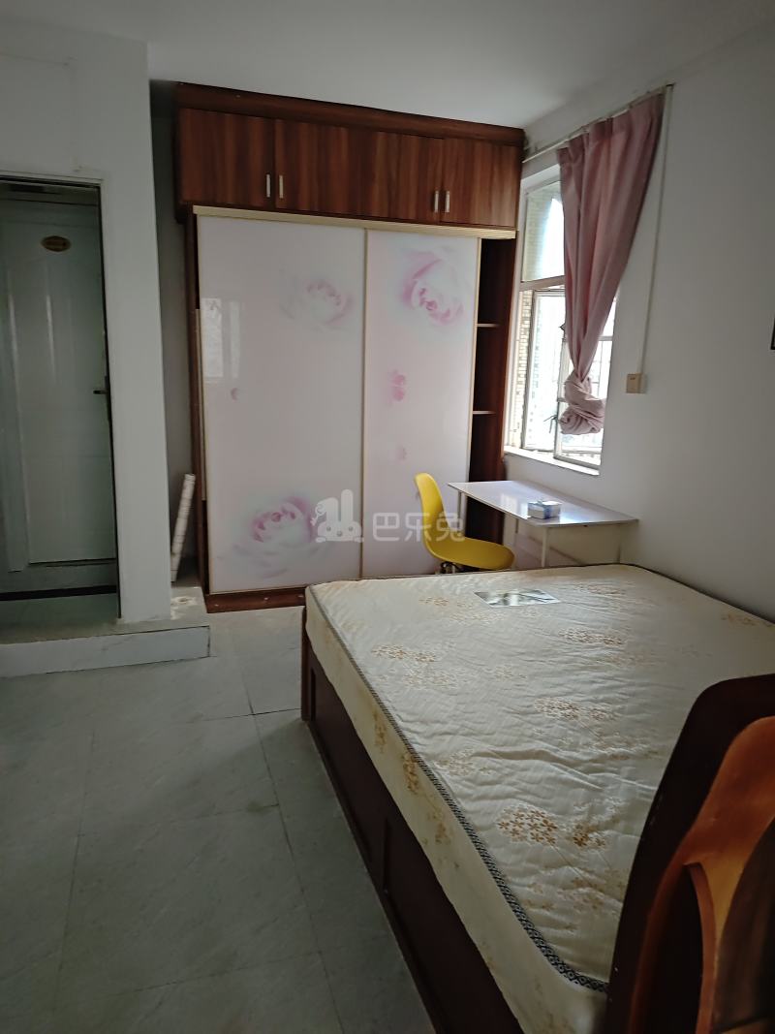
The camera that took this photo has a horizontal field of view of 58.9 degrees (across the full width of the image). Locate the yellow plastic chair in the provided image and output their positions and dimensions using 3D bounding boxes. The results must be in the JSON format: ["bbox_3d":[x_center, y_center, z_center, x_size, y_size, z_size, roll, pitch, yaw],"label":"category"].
[{"bbox_3d":[0.355,0.242,3.415,0.520,0.880,0.480,4,12,13],"label":"yellow plastic chair"}]

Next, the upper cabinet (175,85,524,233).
[{"bbox_3d":[-0.203,-1.914,3.856,1.870,0.532,0.550,-3,13,-17],"label":"upper cabinet"}]

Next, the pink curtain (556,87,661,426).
[{"bbox_3d":[0.954,-1.117,3.316,0.160,1.445,0.800,-3,13,-18],"label":"pink curtain"}]

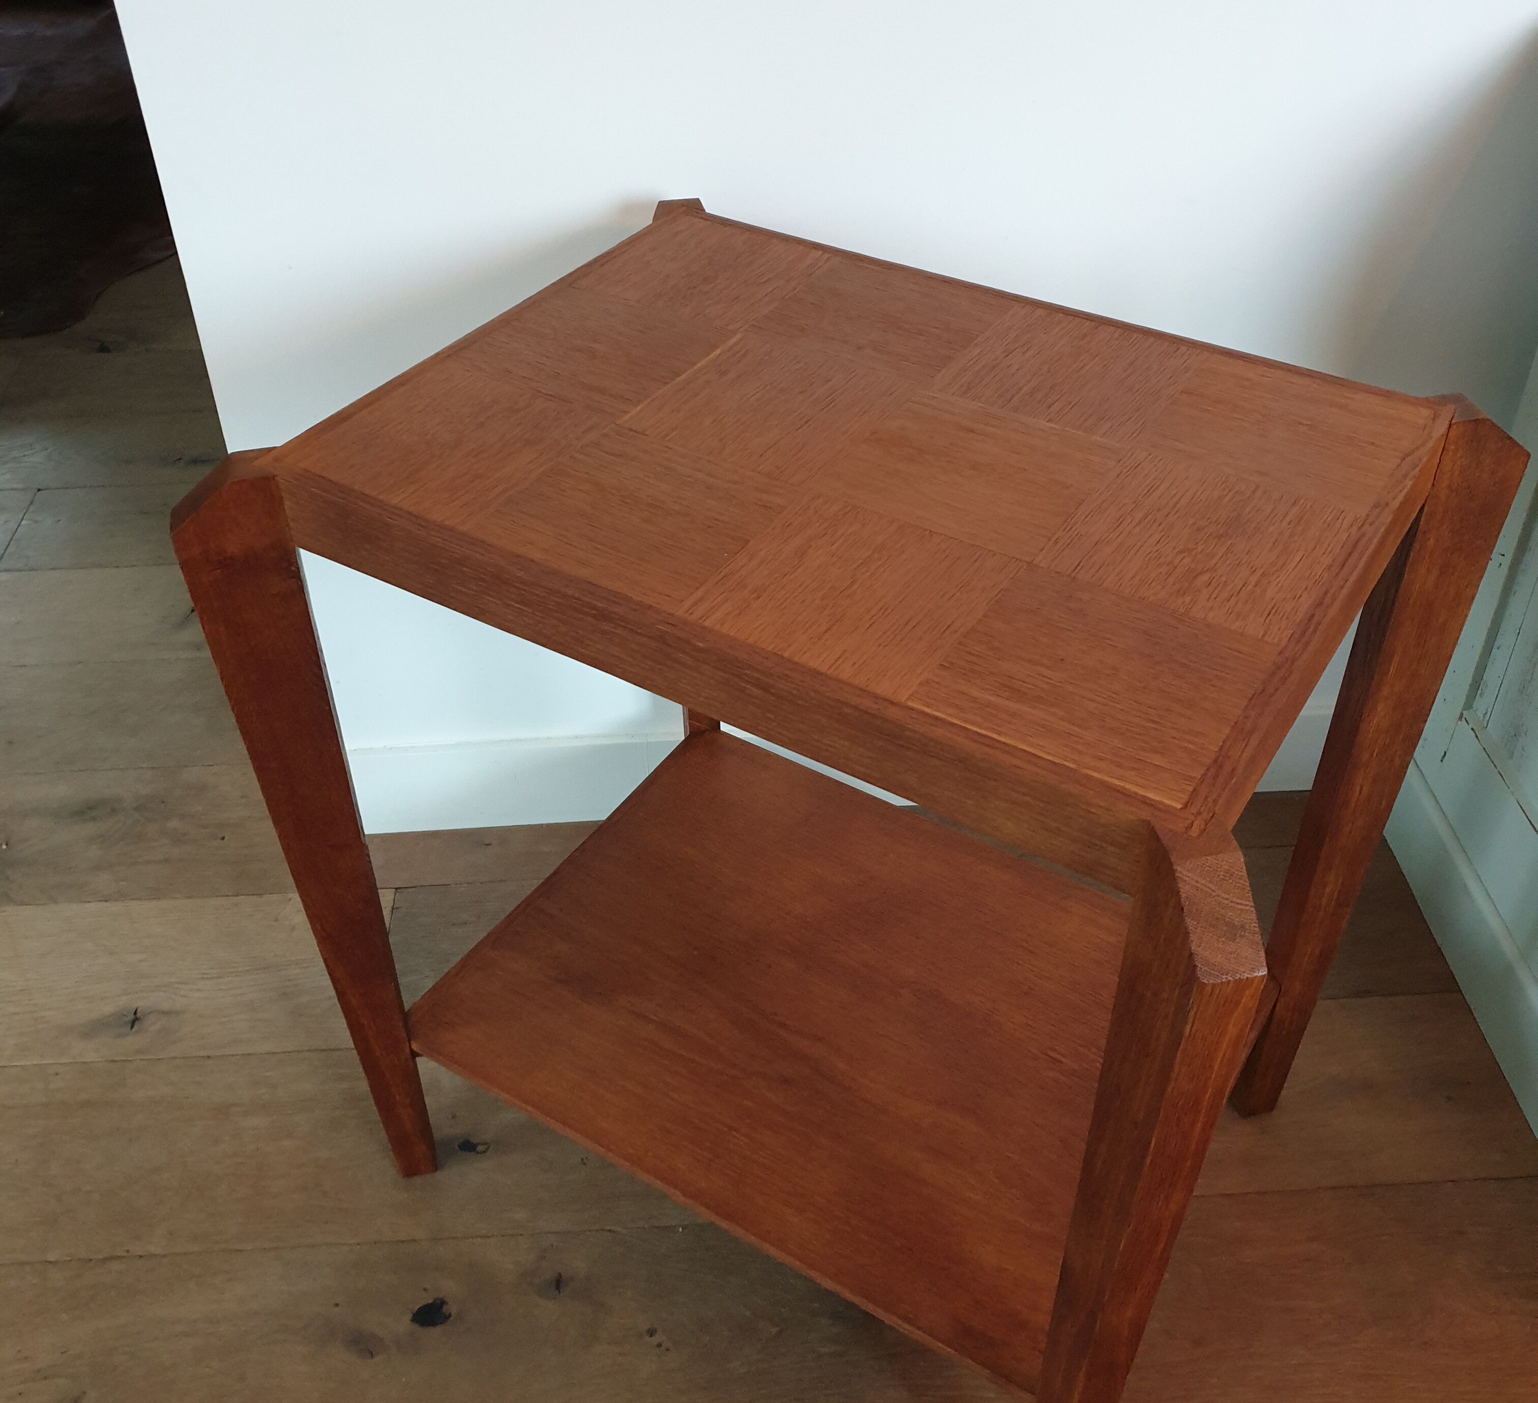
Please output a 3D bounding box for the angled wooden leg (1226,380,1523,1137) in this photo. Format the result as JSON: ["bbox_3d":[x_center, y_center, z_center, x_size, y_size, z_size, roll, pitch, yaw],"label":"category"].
[{"bbox_3d":[0.403,0.081,1.068,0.062,0.646,0.027,-10,41,-10],"label":"angled wooden leg"}]

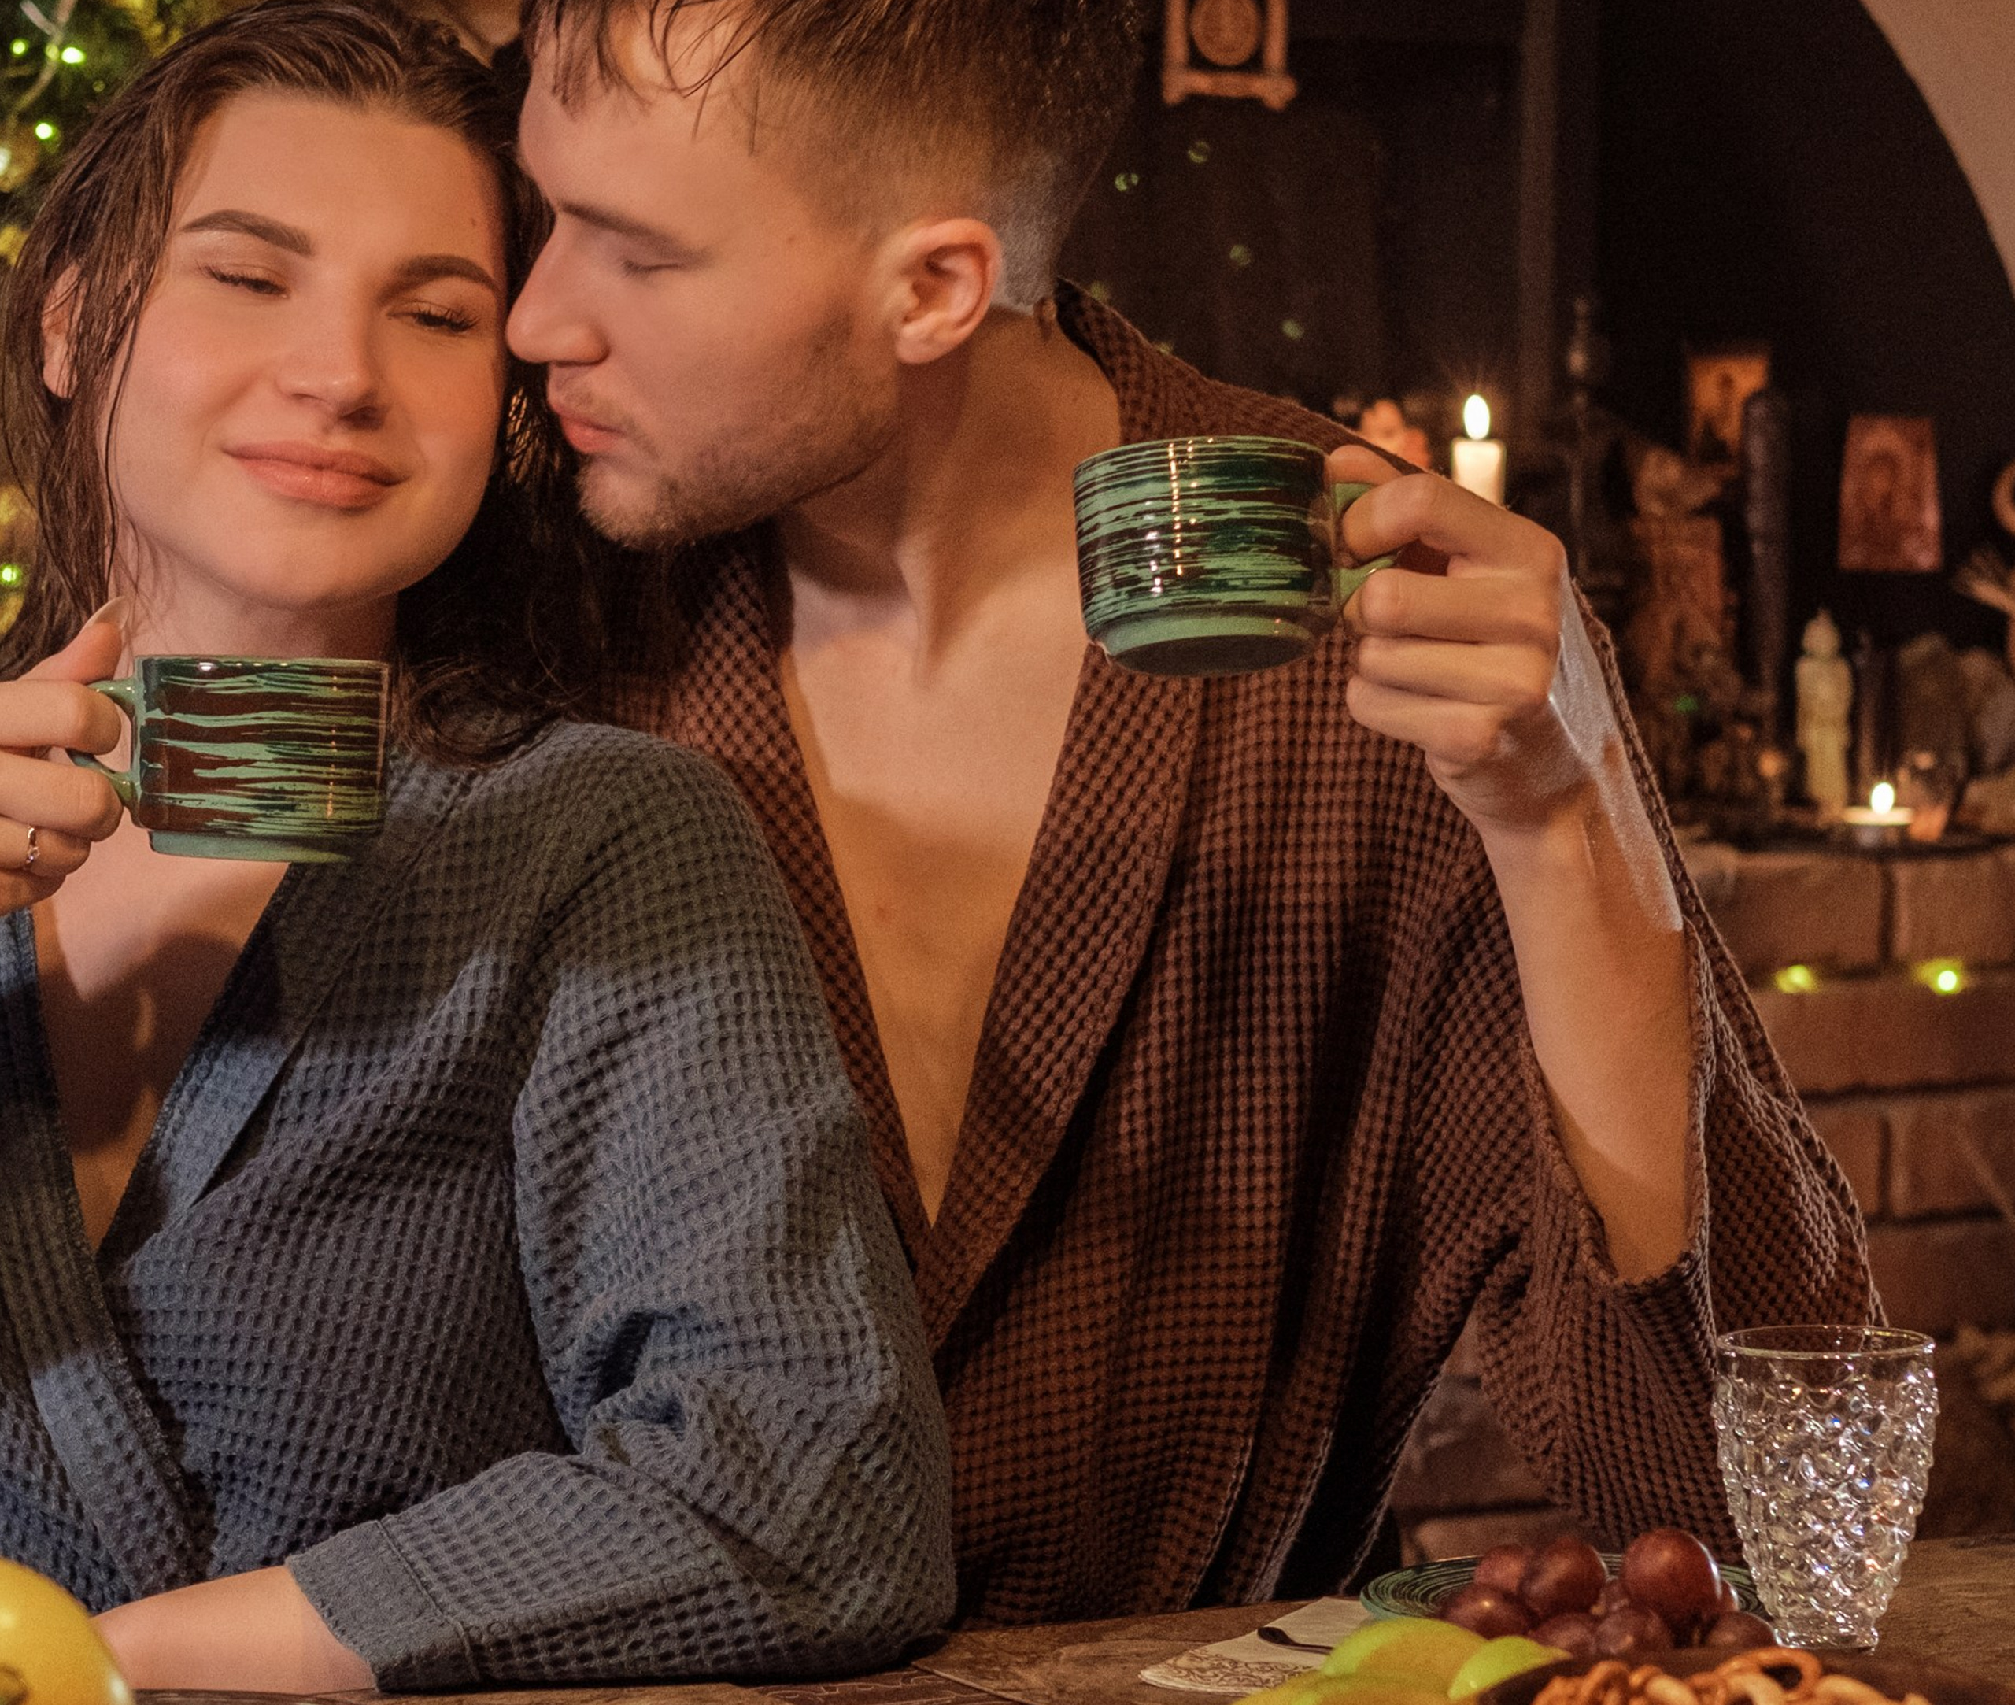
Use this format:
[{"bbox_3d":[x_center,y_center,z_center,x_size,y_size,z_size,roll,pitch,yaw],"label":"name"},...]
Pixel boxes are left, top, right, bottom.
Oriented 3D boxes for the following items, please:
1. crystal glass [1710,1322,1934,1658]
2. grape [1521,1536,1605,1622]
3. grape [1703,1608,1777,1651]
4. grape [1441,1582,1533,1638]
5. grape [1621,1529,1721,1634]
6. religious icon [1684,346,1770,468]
[{"bbox_3d":[0.262,0.204,1.426,0.071,0.097,0.071,0,1,0],"label":"crystal glass"},{"bbox_3d":[0.173,0.227,1.390,0.027,0.027,0.027,0,1,0],"label":"grape"},{"bbox_3d":[0.225,0.240,1.365,0.024,0.023,0.024,0,1,0],"label":"grape"},{"bbox_3d":[0.148,0.234,1.370,0.028,0.022,0.024,0,1,0],"label":"grape"},{"bbox_3d":[0.207,0.227,1.385,0.030,0.032,0.030,0,1,0],"label":"grape"},{"bbox_3d":[0.425,-0.262,2.620,0.050,0.074,0.012,0,1,-10],"label":"religious icon"}]

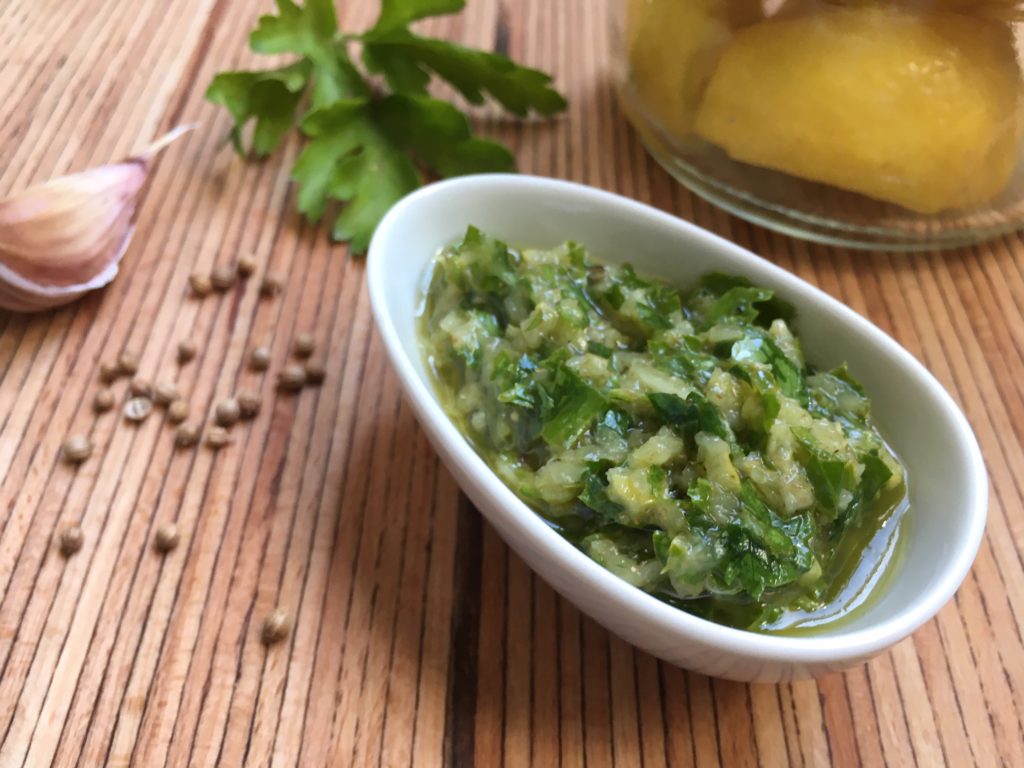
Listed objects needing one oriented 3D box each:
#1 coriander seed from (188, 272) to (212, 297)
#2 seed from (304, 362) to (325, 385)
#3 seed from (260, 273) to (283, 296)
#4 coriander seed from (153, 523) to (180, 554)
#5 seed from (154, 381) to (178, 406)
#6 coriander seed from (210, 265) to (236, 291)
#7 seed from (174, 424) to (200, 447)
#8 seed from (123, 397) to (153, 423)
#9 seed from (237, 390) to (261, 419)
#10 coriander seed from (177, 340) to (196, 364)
[{"bbox_3d":[-0.059,-0.019,0.163,0.004,0.004,0.004,1,53,1],"label":"coriander seed"},{"bbox_3d":[-0.038,-0.002,0.164,0.004,0.004,0.004,0,53,2],"label":"seed"},{"bbox_3d":[-0.050,-0.021,0.178,0.004,0.004,0.004,0,53,2],"label":"seed"},{"bbox_3d":[-0.052,0.023,0.131,0.004,0.004,0.004,1,53,1],"label":"coriander seed"},{"bbox_3d":[-0.065,0.002,0.161,0.004,0.004,0.004,0,53,2],"label":"seed"},{"bbox_3d":[-0.060,-0.022,0.179,0.004,0.004,0.005,0,53,2],"label":"coriander seed"},{"bbox_3d":[-0.054,0.009,0.142,0.004,0.004,0.004,1,53,1],"label":"seed"},{"bbox_3d":[-0.063,0.005,0.145,0.004,0.003,0.004,1,53,1],"label":"seed"},{"bbox_3d":[-0.045,0.004,0.146,0.004,0.004,0.004,1,53,1],"label":"seed"},{"bbox_3d":[-0.064,-0.006,0.167,0.004,0.004,0.004,0,53,2],"label":"coriander seed"}]

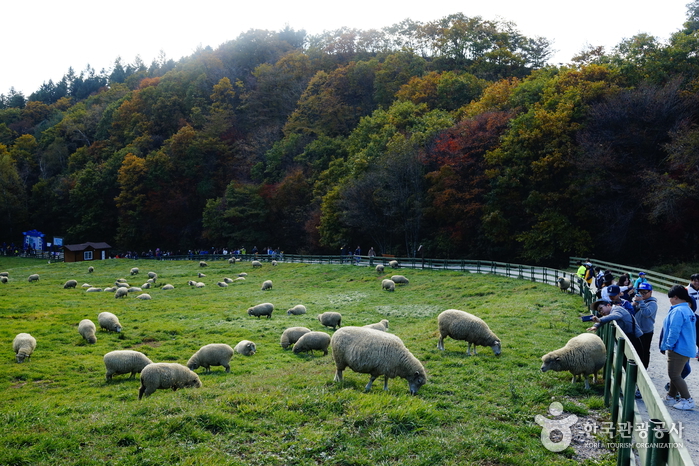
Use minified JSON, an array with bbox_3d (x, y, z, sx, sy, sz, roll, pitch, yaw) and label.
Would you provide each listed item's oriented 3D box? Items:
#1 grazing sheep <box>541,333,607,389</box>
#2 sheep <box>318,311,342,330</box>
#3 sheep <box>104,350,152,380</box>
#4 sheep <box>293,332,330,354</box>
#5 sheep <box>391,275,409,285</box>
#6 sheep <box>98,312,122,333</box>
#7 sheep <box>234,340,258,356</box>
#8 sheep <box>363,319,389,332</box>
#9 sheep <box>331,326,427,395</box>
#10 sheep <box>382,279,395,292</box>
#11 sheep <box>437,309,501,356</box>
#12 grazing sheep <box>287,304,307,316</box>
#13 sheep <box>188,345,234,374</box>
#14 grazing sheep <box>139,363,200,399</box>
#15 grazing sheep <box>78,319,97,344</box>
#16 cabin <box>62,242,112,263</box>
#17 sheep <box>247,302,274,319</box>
[{"bbox_3d":[3.428,1.951,10.400,1.180,0.770,0.520,-3,8,-25],"label":"grazing sheep"},{"bbox_3d":[-0.718,3.298,25.400,1.120,0.670,0.500,3,4,40],"label":"sheep"},{"bbox_3d":[-5.434,3.295,16.900,1.270,0.740,0.500,0,7,-3],"label":"sheep"},{"bbox_3d":[-1.084,3.200,19.600,1.170,0.690,0.500,0,3,5],"label":"sheep"},{"bbox_3d":[3.414,3.163,45.500,1.200,0.670,0.500,1,3,12],"label":"sheep"},{"bbox_3d":[-9.145,3.405,26.000,1.180,0.740,0.500,5,9,35],"label":"sheep"},{"bbox_3d":[-2.997,3.329,19.600,0.460,0.460,0.920,-3,4,-43],"label":"sheep"},{"bbox_3d":[0.711,3.075,21.000,1.120,0.800,0.500,-1,7,-12],"label":"sheep"},{"bbox_3d":[0.351,1.556,8.300,1.220,0.740,0.520,1,3,22],"label":"sheep"},{"bbox_3d":[2.411,3.264,42.000,0.500,0.740,1.150,-4,8,-30],"label":"sheep"},{"bbox_3d":[2.180,1.821,12.500,1.230,0.760,0.500,4,8,28],"label":"sheep"},{"bbox_3d":[-2.331,3.454,30.300,0.980,0.470,0.470,-2,4,-40],"label":"grazing sheep"},{"bbox_3d":[-3.478,3.140,17.000,1.220,0.740,0.500,1,7,10],"label":"sheep"},{"bbox_3d":[-3.282,2.733,12.500,1.200,0.670,0.500,-2,3,-27],"label":"grazing sheep"},{"bbox_3d":[-8.662,3.276,22.500,0.500,0.700,1.120,-2,4,-38],"label":"grazing sheep"},{"bbox_3d":[-41.563,3.179,108.000,4.100,3.100,6.900,6,10,43],"label":"cabin"},{"bbox_3d":[-3.875,3.420,29.800,1.180,0.690,0.500,-1,3,-14],"label":"sheep"}]

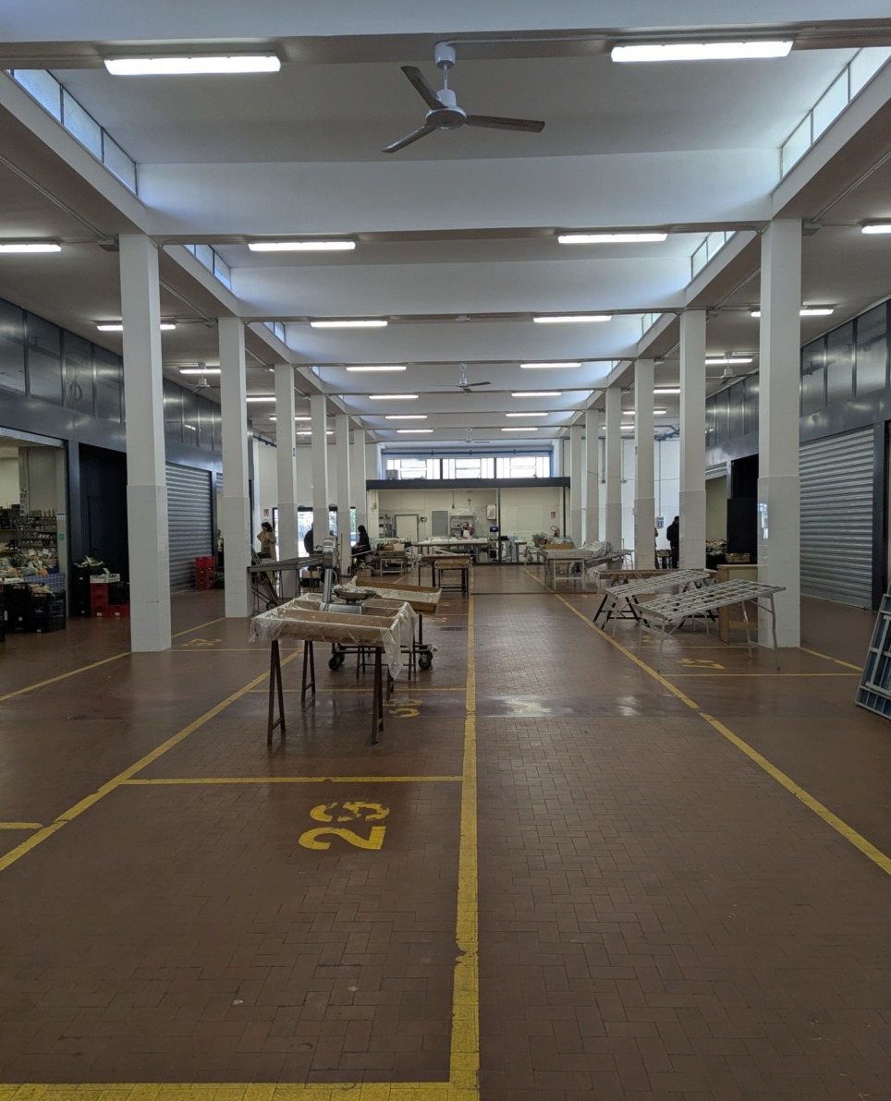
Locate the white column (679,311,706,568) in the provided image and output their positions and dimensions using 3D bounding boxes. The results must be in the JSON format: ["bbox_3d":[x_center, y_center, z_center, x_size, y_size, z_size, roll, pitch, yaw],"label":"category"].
[{"bbox_3d":[4.089,-1.447,13.530,0.365,4.951,0.345,-1,2,2],"label":"white column"}]

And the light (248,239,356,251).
[{"bbox_3d":[-1.694,-3.613,9.711,1.270,0.100,0.130,-1,2,2],"label":"light"}]

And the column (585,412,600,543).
[{"bbox_3d":[4.469,-1.755,25.008,0.365,4.951,0.345,-1,2,2],"label":"column"}]

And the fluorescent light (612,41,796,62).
[{"bbox_3d":[1.843,-3.588,5.904,1.270,0.095,0.115,-1,2,2],"label":"fluorescent light"}]

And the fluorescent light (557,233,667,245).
[{"bbox_3d":[1.954,-3.656,9.588,1.270,0.100,0.130,-1,2,2],"label":"fluorescent light"}]

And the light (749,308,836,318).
[{"bbox_3d":[5.655,-3.885,13.384,1.270,0.095,0.115,0,2,10],"label":"light"}]

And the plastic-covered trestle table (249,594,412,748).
[{"bbox_3d":[-0.791,0.857,6.476,1.000,0.860,2.060,-1,2,0],"label":"plastic-covered trestle table"}]

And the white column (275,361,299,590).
[{"bbox_3d":[-3.330,-1.441,17.334,0.341,4.872,0.368,-1,2,2],"label":"white column"}]

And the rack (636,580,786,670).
[{"bbox_3d":[2.754,0.767,8.691,1.240,0.810,1.250,-1,2,4],"label":"rack"}]

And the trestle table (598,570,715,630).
[{"bbox_3d":[2.791,0.700,11.101,1.220,0.820,1.240,-1,2,2],"label":"trestle table"}]

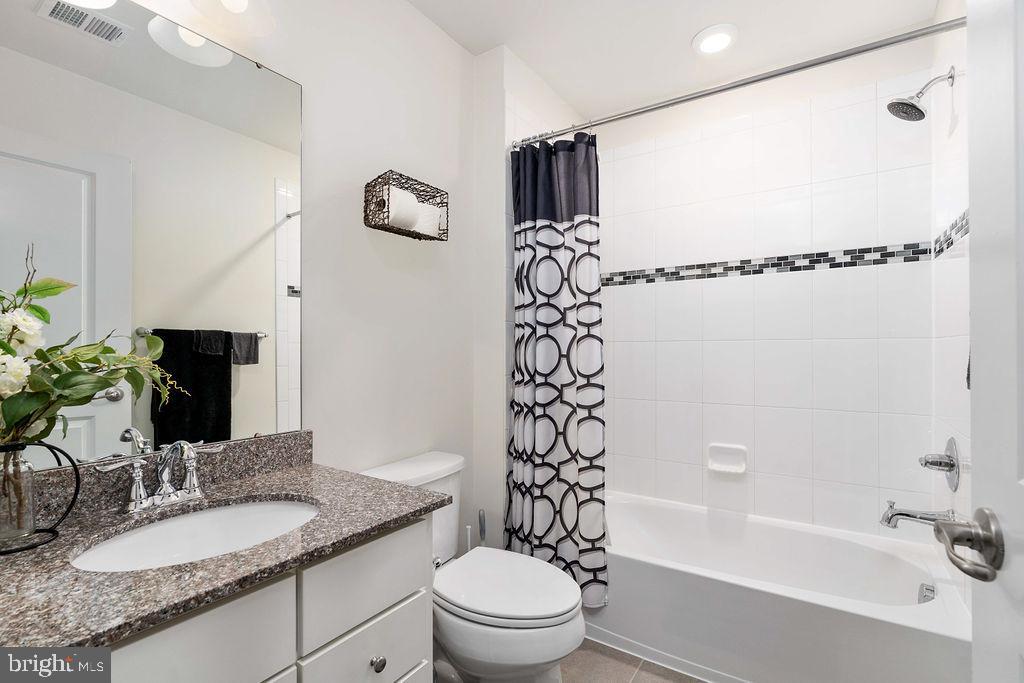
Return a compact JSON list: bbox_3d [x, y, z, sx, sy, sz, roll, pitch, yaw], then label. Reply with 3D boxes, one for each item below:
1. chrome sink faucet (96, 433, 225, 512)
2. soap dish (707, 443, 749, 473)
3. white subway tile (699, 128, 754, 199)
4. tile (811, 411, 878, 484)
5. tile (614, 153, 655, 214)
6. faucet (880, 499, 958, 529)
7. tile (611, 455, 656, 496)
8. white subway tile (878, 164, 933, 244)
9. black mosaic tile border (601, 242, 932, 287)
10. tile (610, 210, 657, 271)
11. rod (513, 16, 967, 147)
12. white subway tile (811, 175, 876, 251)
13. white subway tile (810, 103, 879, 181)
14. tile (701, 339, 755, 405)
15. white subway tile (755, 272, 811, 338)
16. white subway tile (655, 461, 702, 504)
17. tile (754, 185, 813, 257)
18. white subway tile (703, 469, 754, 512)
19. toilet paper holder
[{"bbox_3d":[-0.719,0.281,0.972,0.152,0.139,0.234,-1,0,32],"label":"chrome sink faucet"},{"bbox_3d":[1.036,0.564,2.202,0.163,0.120,0.065,0,-1,33],"label":"soap dish"},{"bbox_3d":[1.054,-0.859,2.232,0.229,0.305,0.010,0,-1,33],"label":"white subway tile"},{"bbox_3d":[1.442,0.457,1.968,0.229,0.307,0.010,0,-1,33],"label":"tile"},{"bbox_3d":[0.674,-0.860,2.504,0.230,0.309,0.010,-1,-1,33],"label":"tile"},{"bbox_3d":[1.477,0.647,1.660,0.195,0.098,0.058,-1,-1,33],"label":"faucet"},{"bbox_3d":[0.672,0.727,2.475,0.230,0.199,0.010,-1,-1,33],"label":"tile"},{"bbox_3d":[1.625,-0.557,1.890,0.172,0.309,0.010,-1,-1,33],"label":"white subway tile"},{"bbox_3d":[1.051,-0.351,2.230,1.503,0.079,0.010,0,-1,33],"label":"black mosaic tile border"},{"bbox_3d":[0.669,-0.553,2.493,0.229,0.306,0.010,0,-1,33],"label":"tile"},{"bbox_3d":[0.631,-0.843,1.568,1.499,0.027,0.027,0,-1,32],"label":"rod"},{"bbox_3d":[1.450,-0.559,1.991,0.229,0.306,0.010,0,-1,33],"label":"white subway tile"},{"bbox_3d":[1.453,-0.871,2.000,0.231,0.311,0.010,-1,0,32],"label":"white subway tile"},{"bbox_3d":[1.056,0.150,2.223,0.229,0.307,0.010,0,-1,33],"label":"tile"},{"bbox_3d":[1.255,-0.164,2.112,0.229,0.307,0.010,0,-1,33],"label":"white subway tile"},{"bbox_3d":[0.867,0.725,2.350,0.230,0.199,0.010,-1,-1,33],"label":"white subway tile"},{"bbox_3d":[1.258,-0.555,2.122,0.231,0.311,0.010,-1,0,32],"label":"tile"},{"bbox_3d":[1.069,0.734,2.238,0.231,0.210,0.010,-1,0,32],"label":"white subway tile"},{"bbox_3d":[-0.367,-0.470,1.617,0.126,0.174,0.280,-1,0,32],"label":"toilet paper holder"}]

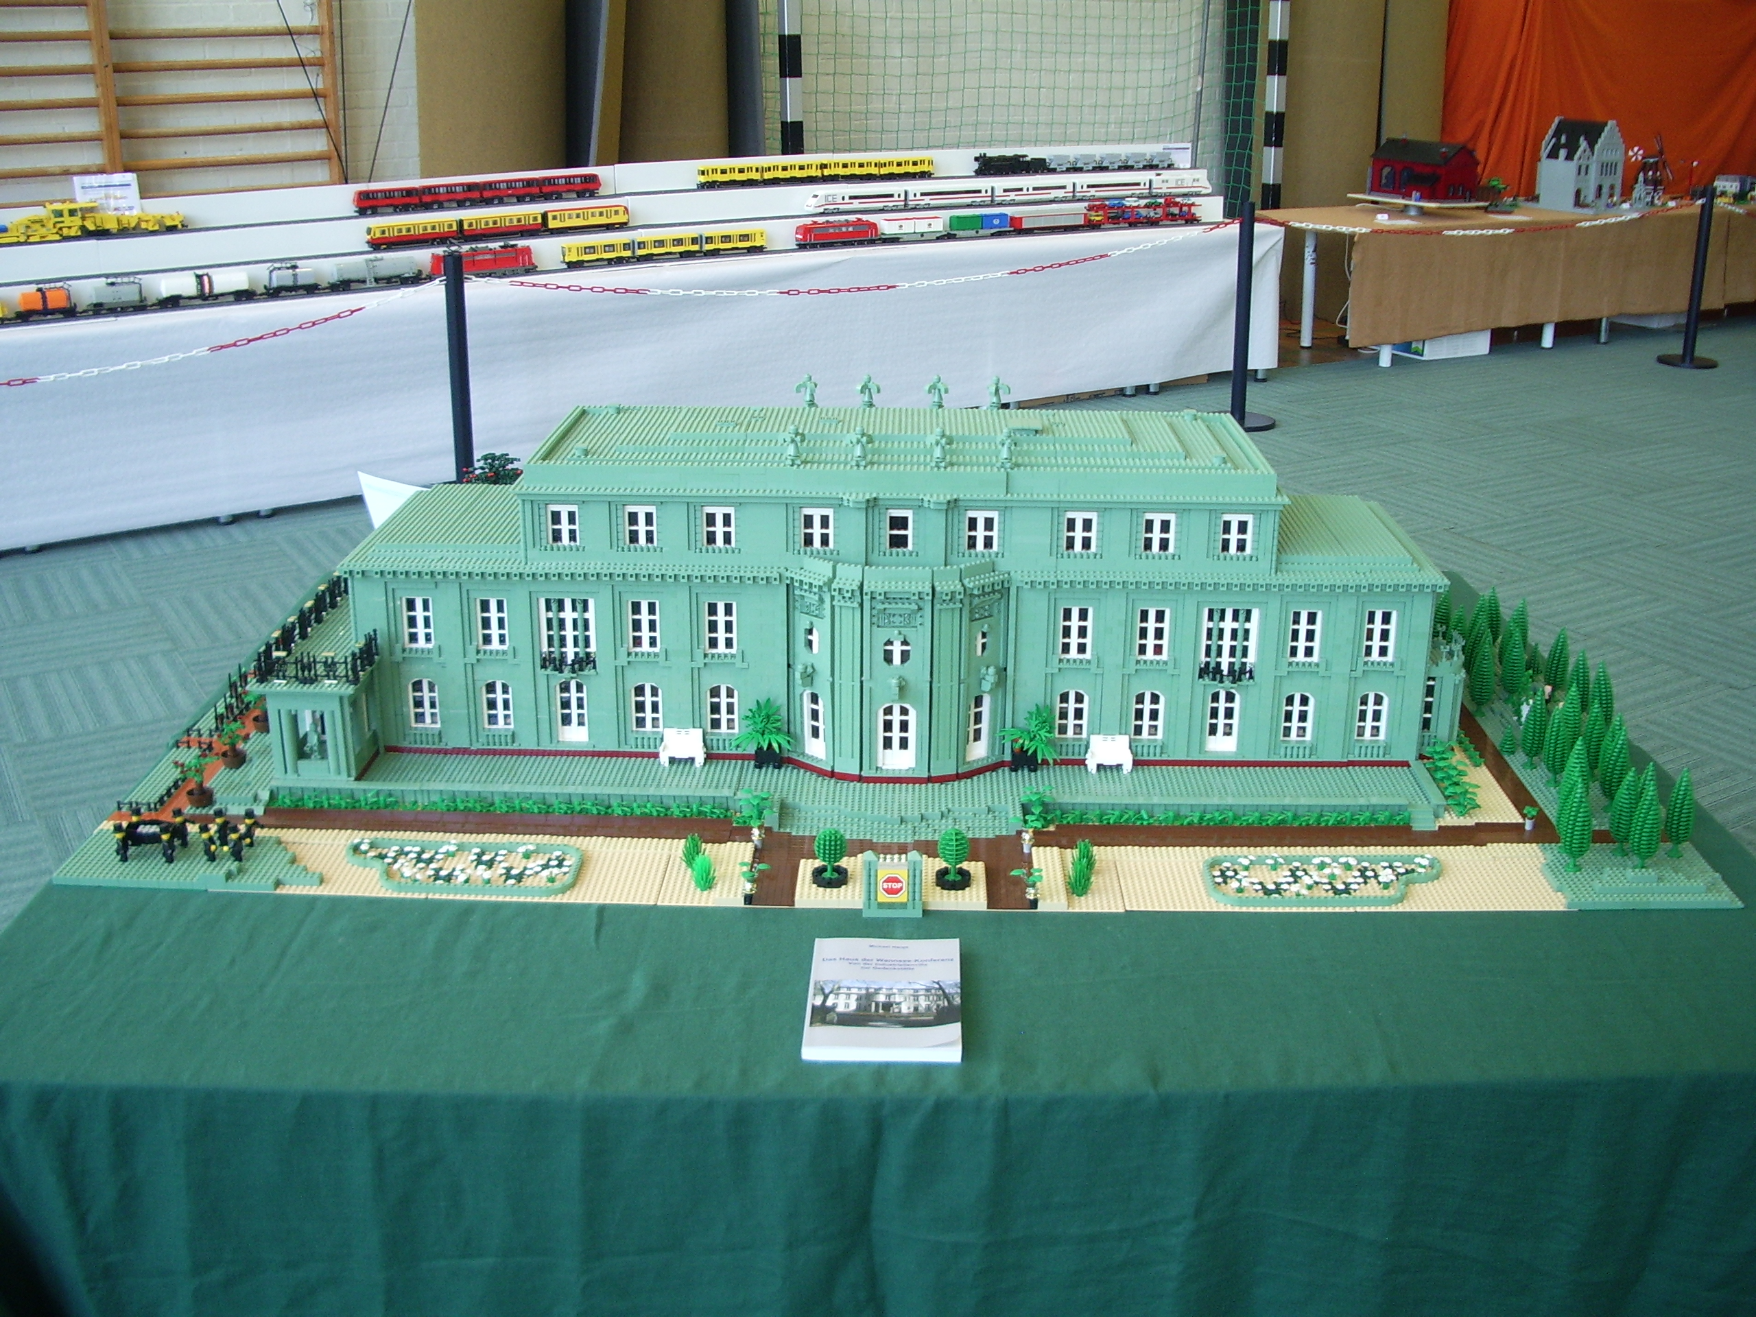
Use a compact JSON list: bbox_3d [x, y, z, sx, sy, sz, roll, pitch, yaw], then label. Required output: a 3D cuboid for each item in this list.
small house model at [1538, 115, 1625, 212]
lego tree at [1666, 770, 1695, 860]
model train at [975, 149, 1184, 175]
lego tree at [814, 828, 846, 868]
[{"bbox_3d":[3.960,-2.794,10.040,0.420,0.495,0.350,-12,23,-31],"label":"small house model"},{"bbox_3d":[0.902,0.173,1.994,0.033,0.106,0.033,0,20,-1],"label":"lego tree"},{"bbox_3d":[0.916,-2.243,8.015,1.160,0.095,0.062,-12,23,-30],"label":"model train"},{"bbox_3d":[-0.053,0.214,1.972,0.036,0.055,0.036,0,20,-1],"label":"lego tree"}]

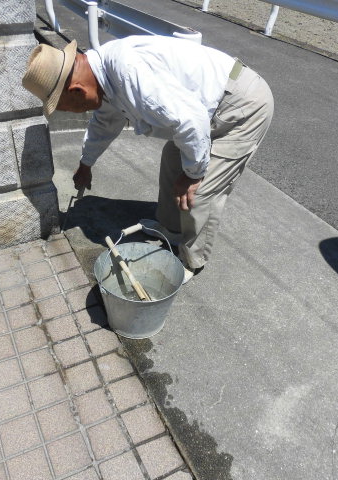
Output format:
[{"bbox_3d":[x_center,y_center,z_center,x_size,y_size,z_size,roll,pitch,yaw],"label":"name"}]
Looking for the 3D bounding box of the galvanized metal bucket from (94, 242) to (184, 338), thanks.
[{"bbox_3d":[-0.107,0.190,1.565,0.300,0.236,0.300,4,38,-3],"label":"galvanized metal bucket"}]

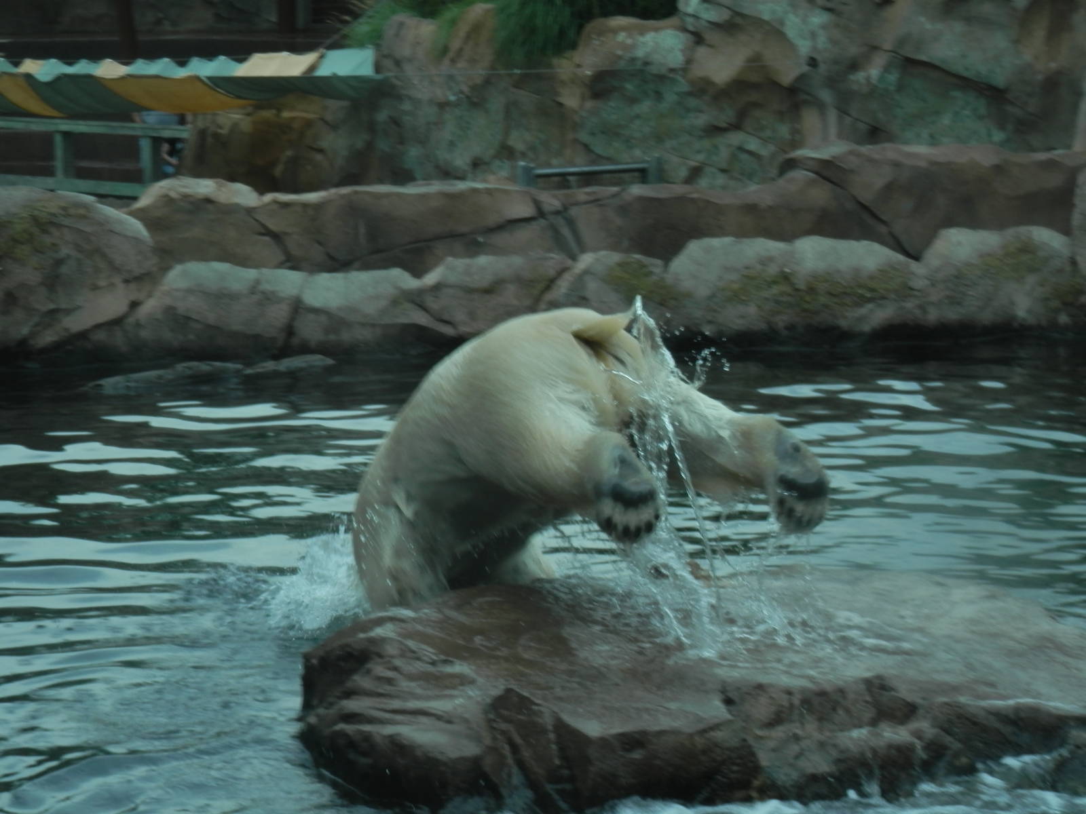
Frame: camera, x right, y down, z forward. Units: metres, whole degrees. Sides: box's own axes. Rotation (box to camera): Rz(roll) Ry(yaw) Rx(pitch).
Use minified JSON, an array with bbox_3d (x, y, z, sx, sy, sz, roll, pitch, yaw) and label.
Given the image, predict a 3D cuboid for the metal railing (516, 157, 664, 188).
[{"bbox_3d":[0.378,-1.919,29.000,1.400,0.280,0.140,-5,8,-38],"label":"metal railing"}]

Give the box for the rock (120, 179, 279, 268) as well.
[{"bbox_3d":[-2.594,-1.393,27.000,1.200,0.680,0.850,0,6,0],"label":"rock"}]

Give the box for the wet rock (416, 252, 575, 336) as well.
[{"bbox_3d":[-0.356,-0.799,25.400,1.100,0.580,0.750,0,6,0],"label":"wet rock"}]

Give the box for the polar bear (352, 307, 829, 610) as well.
[{"bbox_3d":[0.188,0.219,14.000,1.650,1.220,0.950,4,8,34],"label":"polar bear"}]

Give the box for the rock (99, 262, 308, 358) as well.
[{"bbox_3d":[-2.395,-0.674,24.800,1.450,0.630,0.850,0,6,0],"label":"rock"}]

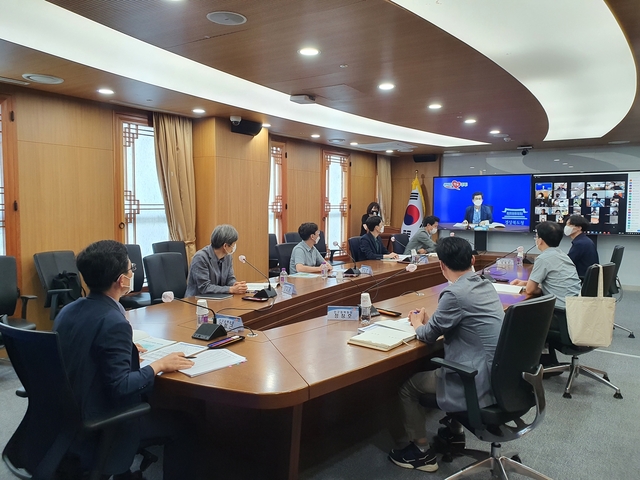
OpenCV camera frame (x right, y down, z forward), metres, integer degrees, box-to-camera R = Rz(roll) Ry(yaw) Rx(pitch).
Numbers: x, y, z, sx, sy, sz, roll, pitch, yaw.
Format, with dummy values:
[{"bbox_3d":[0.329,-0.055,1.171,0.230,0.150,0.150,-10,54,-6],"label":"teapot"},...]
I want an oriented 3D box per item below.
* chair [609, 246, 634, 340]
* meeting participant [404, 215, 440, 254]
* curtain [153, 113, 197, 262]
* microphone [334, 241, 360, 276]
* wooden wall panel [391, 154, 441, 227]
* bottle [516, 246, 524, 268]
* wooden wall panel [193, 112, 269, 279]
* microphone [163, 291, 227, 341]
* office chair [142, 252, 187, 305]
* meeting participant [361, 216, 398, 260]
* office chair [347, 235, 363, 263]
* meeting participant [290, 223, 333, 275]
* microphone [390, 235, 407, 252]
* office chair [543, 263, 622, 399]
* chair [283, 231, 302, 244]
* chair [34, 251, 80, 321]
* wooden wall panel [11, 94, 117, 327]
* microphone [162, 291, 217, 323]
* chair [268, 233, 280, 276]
[{"bbox_3d":[3.220,0.575,5.548,0.660,1.010,0.650,3,5,32],"label":"chair"},{"bbox_3d":[1.720,0.295,7.656,0.800,1.290,0.520,2,4,26],"label":"meeting participant"},{"bbox_3d":[-1.956,-0.320,6.463,0.200,2.620,0.680,3,5,34],"label":"curtain"},{"bbox_3d":[0.290,0.192,5.229,0.330,0.360,0.140,4,6,40],"label":"microphone"},{"bbox_3d":[2.023,-0.544,10.400,1.120,2.480,0.060,3,5,34],"label":"wooden wall panel"},{"bbox_3d":[2.470,0.220,5.933,0.066,0.200,0.066,0,4,0],"label":"bottle"},{"bbox_3d":[-1.290,-0.355,7.101,0.500,2.660,1.030,3,5,37],"label":"wooden wall panel"},{"bbox_3d":[-0.662,0.398,2.592,0.130,0.285,0.400,2,4,30],"label":"microphone"},{"bbox_3d":[-1.311,0.645,4.529,0.620,1.000,0.620,3,5,38],"label":"office chair"},{"bbox_3d":[0.969,0.317,7.323,0.750,1.310,0.520,2,5,29],"label":"meeting participant"},{"bbox_3d":[0.797,0.454,7.364,0.640,1.030,0.640,3,5,34],"label":"office chair"},{"bbox_3d":[-0.038,0.430,5.835,0.750,1.290,0.520,2,5,29],"label":"meeting participant"},{"bbox_3d":[1.090,0.107,6.621,0.320,0.280,0.090,4,5,45],"label":"microphone"},{"bbox_3d":[2.100,0.694,3.942,0.650,1.010,0.670,-3,5,-37],"label":"office chair"},{"bbox_3d":[-0.230,0.393,8.236,0.640,1.030,0.640,3,5,34],"label":"chair"},{"bbox_3d":[-2.290,0.647,4.581,0.660,1.010,0.650,2,5,25],"label":"chair"},{"bbox_3d":[-2.530,-0.132,4.868,0.060,2.480,0.970,3,5,34],"label":"wooden wall panel"},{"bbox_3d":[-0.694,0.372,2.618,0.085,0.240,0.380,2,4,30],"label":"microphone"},{"bbox_3d":[-0.616,0.433,7.665,0.640,1.030,0.640,3,5,34],"label":"chair"}]

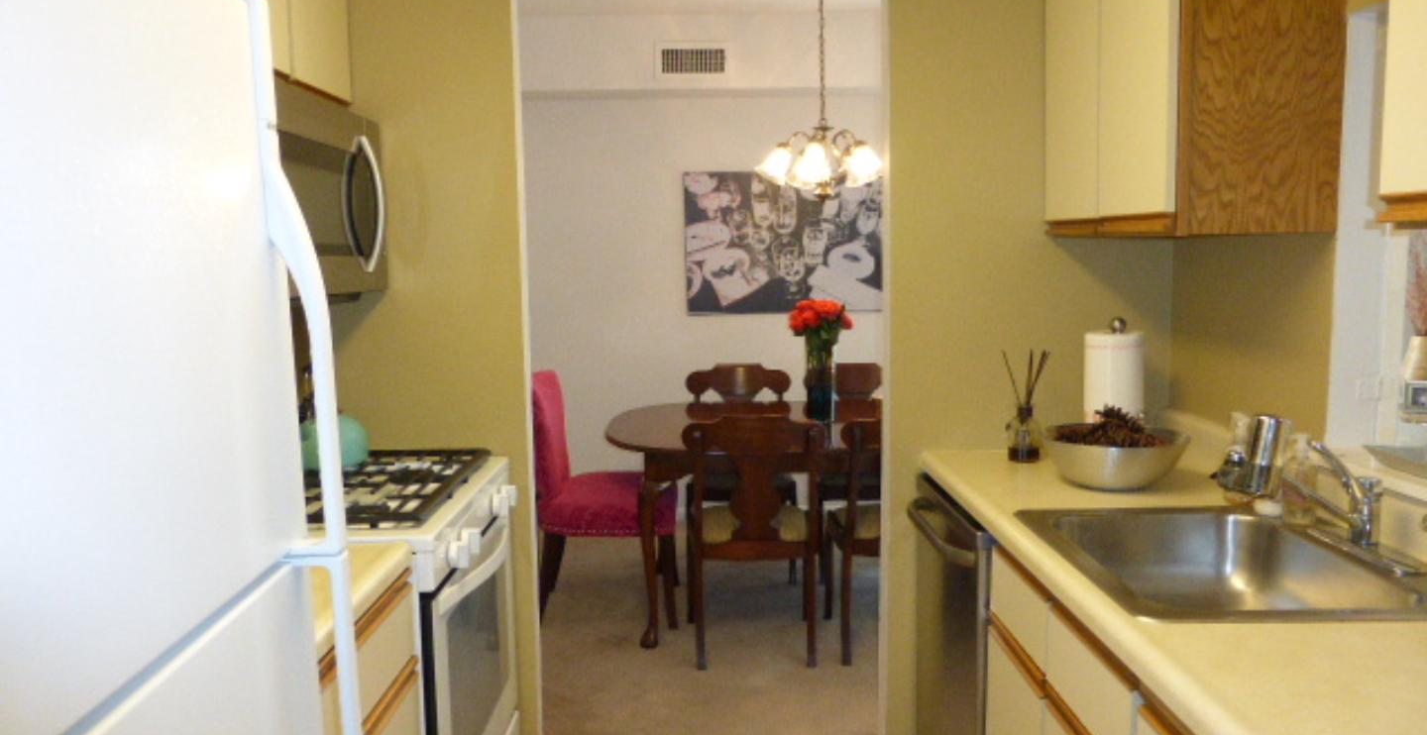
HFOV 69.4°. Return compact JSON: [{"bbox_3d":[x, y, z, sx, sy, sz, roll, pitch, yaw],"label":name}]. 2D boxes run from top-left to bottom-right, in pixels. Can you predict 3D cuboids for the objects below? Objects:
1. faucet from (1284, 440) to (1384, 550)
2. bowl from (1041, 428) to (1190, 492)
[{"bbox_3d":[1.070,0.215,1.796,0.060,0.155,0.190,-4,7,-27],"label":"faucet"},{"bbox_3d":[0.873,0.199,2.239,0.291,0.106,0.291,-1,6,0],"label":"bowl"}]

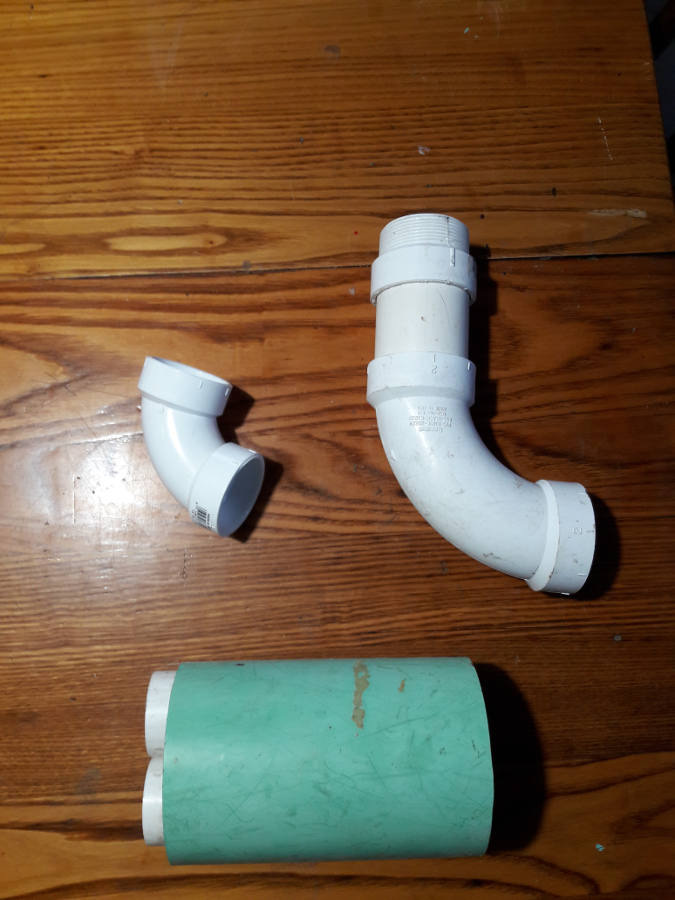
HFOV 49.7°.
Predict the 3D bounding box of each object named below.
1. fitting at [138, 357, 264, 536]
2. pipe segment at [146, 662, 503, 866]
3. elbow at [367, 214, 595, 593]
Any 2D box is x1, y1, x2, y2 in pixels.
[{"bbox_3d":[-0.095,-0.003,0.469,0.090,0.057,0.090,22,97,15],"label":"fitting"},{"bbox_3d":[-0.015,0.178,0.423,0.187,0.107,0.107,-1,82,-2],"label":"pipe segment"},{"bbox_3d":[0.088,-0.028,0.474,0.138,0.070,0.234,3,82,-1],"label":"elbow"}]

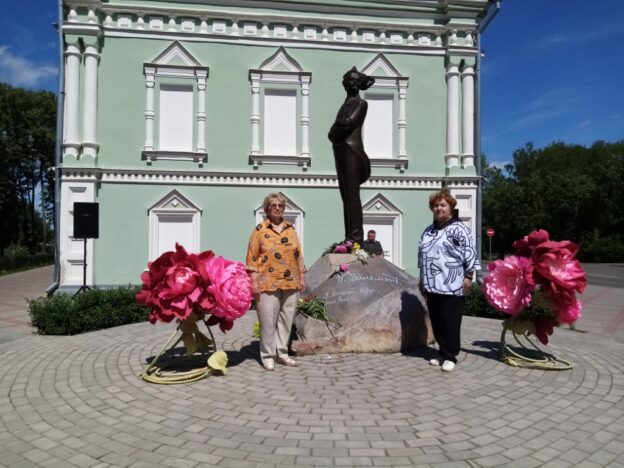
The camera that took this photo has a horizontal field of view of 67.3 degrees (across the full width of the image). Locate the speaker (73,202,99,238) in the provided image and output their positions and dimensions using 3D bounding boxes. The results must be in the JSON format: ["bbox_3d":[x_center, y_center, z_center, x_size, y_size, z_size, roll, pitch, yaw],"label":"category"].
[{"bbox_3d":[-4.276,-0.260,8.880,0.440,0.680,0.370,1,-1,-14],"label":"speaker"}]

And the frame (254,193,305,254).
[{"bbox_3d":[-0.713,-0.045,10.450,1.120,1.740,0.160,1,-2,-7],"label":"frame"}]

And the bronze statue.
[{"bbox_3d":[0.486,-0.949,5.700,0.460,2.160,0.470,2,-2,-44],"label":"bronze statue"}]

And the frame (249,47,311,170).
[{"bbox_3d":[-0.685,-2.664,10.043,1.335,2.645,0.200,1,-1,-7],"label":"frame"}]

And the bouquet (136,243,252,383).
[{"bbox_3d":[-1.010,0.652,4.120,0.980,1.140,0.750,1,-1,-6],"label":"bouquet"}]

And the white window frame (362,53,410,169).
[{"bbox_3d":[1.488,-2.647,10.305,1.279,2.627,0.200,1,-1,-7],"label":"white window frame"}]

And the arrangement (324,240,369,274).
[{"bbox_3d":[0.405,0.276,5.500,0.500,0.380,0.360,0,-2,0],"label":"arrangement"}]

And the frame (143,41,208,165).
[{"bbox_3d":[-2.939,-2.837,10.150,1.350,2.650,0.240,1,-2,-7],"label":"frame"}]

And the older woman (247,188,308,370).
[{"bbox_3d":[-0.332,0.431,4.473,0.540,1.640,0.390,1,-2,-8],"label":"older woman"}]

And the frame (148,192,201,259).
[{"bbox_3d":[-2.828,-0.067,9.739,1.122,1.659,0.170,1,-1,-7],"label":"frame"}]

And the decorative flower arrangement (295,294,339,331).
[{"bbox_3d":[0.071,0.861,5.140,0.460,0.380,0.340,0,-2,0],"label":"decorative flower arrangement"}]

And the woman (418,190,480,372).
[{"bbox_3d":[1.313,0.431,4.463,0.530,1.650,0.410,0,-2,22],"label":"woman"}]

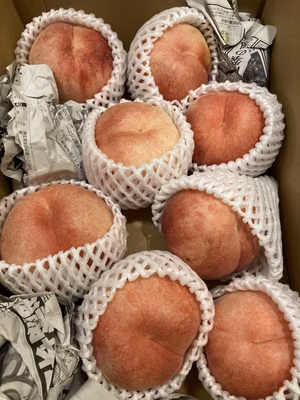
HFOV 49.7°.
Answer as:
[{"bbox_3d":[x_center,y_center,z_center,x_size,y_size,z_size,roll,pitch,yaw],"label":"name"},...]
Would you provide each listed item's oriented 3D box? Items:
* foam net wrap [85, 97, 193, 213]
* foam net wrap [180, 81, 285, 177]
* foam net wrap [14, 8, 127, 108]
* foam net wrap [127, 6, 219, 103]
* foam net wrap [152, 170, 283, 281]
[{"bbox_3d":[-0.010,-0.037,0.306,0.099,0.078,0.099,0,65,2],"label":"foam net wrap"},{"bbox_3d":[0.080,-0.064,0.316,0.092,0.078,0.092,0,84,20],"label":"foam net wrap"},{"bbox_3d":[-0.081,-0.140,0.340,0.100,0.078,0.100,0,87,-10],"label":"foam net wrap"},{"bbox_3d":[0.019,-0.146,0.343,0.090,0.080,0.090,0,89,-15],"label":"foam net wrap"},{"bbox_3d":[0.060,0.018,0.289,0.099,0.085,0.099,0,102,18],"label":"foam net wrap"}]

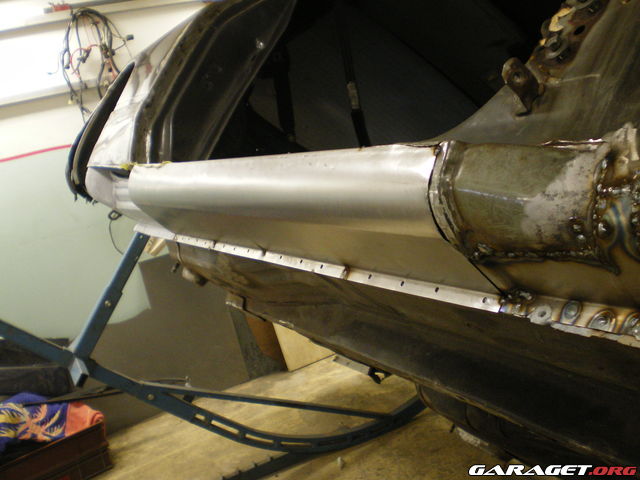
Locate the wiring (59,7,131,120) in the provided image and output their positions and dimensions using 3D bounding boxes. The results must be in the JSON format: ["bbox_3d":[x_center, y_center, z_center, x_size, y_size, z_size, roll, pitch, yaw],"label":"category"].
[{"bbox_3d":[-0.982,-0.779,3.100,0.340,0.490,0.120,-18,4,-20],"label":"wiring"}]

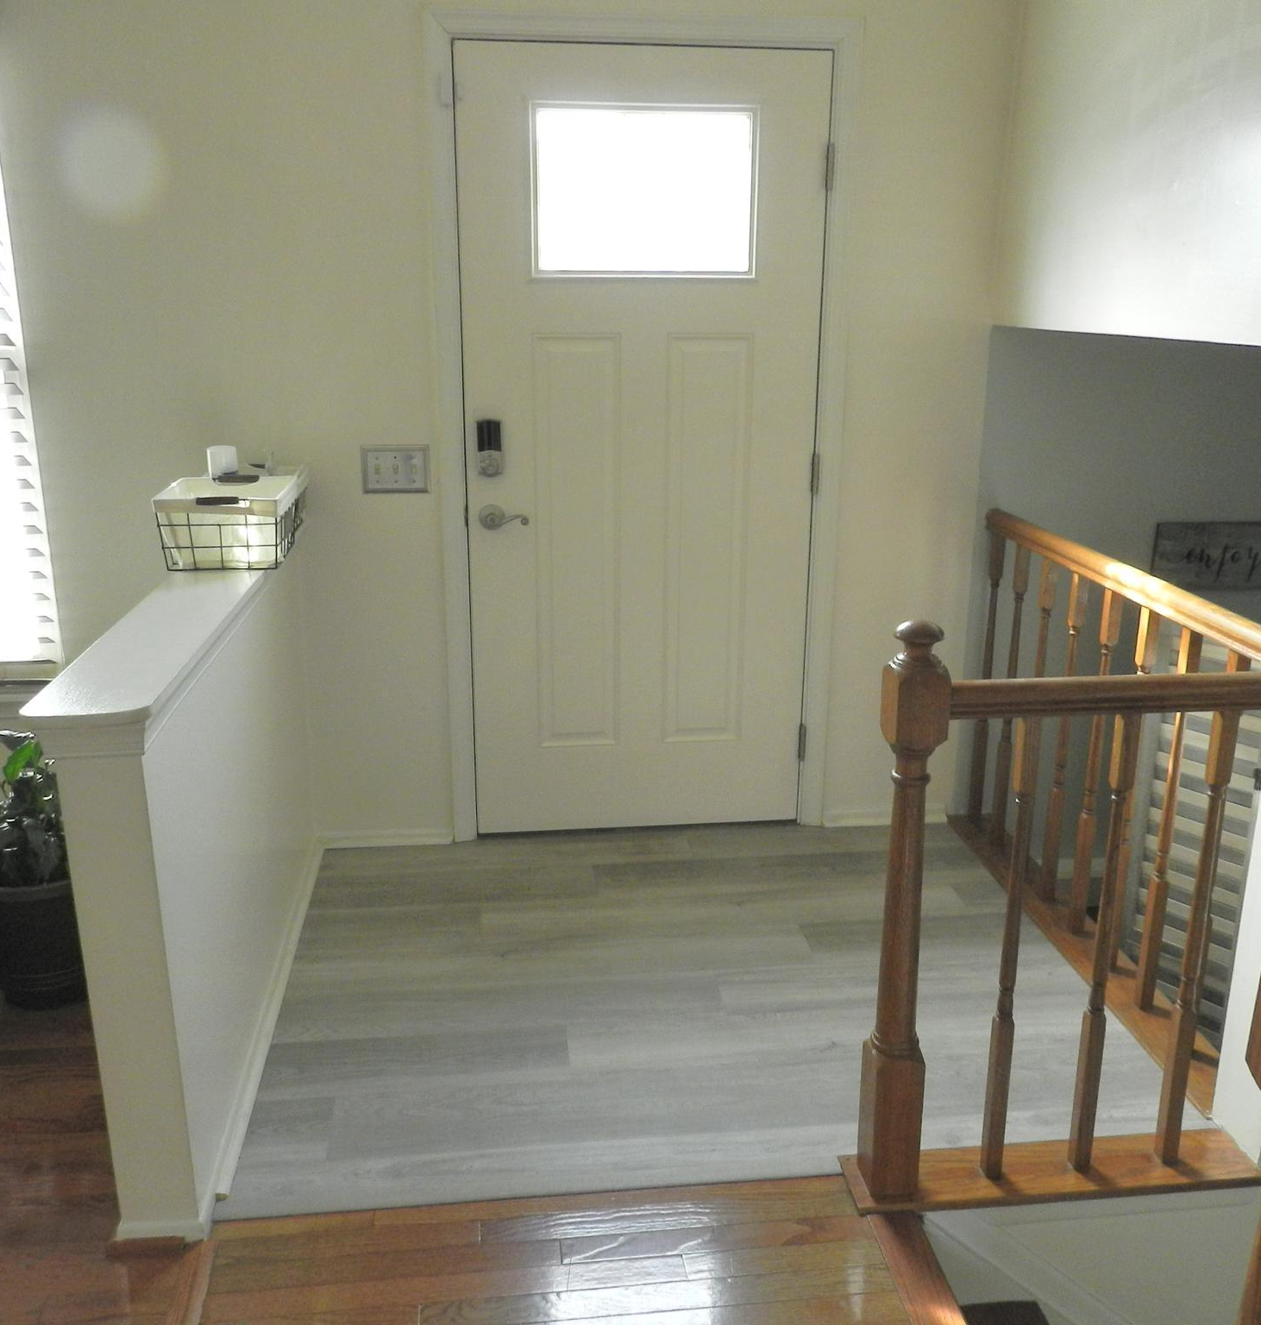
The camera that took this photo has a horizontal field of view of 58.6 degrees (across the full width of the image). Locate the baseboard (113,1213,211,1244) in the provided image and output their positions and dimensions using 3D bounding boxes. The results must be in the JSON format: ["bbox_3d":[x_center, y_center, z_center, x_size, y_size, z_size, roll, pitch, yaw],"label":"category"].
[{"bbox_3d":[-0.752,0.909,1.804,0.144,0.038,0.017,-1,18,-7],"label":"baseboard"}]

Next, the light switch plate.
[{"bbox_3d":[-0.594,-0.487,2.843,0.169,0.120,0.011,-1,18,-7],"label":"light switch plate"}]

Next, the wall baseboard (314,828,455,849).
[{"bbox_3d":[-0.684,0.490,3.136,0.363,0.044,0.020,-1,18,-7],"label":"wall baseboard"}]

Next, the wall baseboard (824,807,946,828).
[{"bbox_3d":[0.751,0.453,3.302,0.375,0.047,0.020,-1,18,-7],"label":"wall baseboard"}]

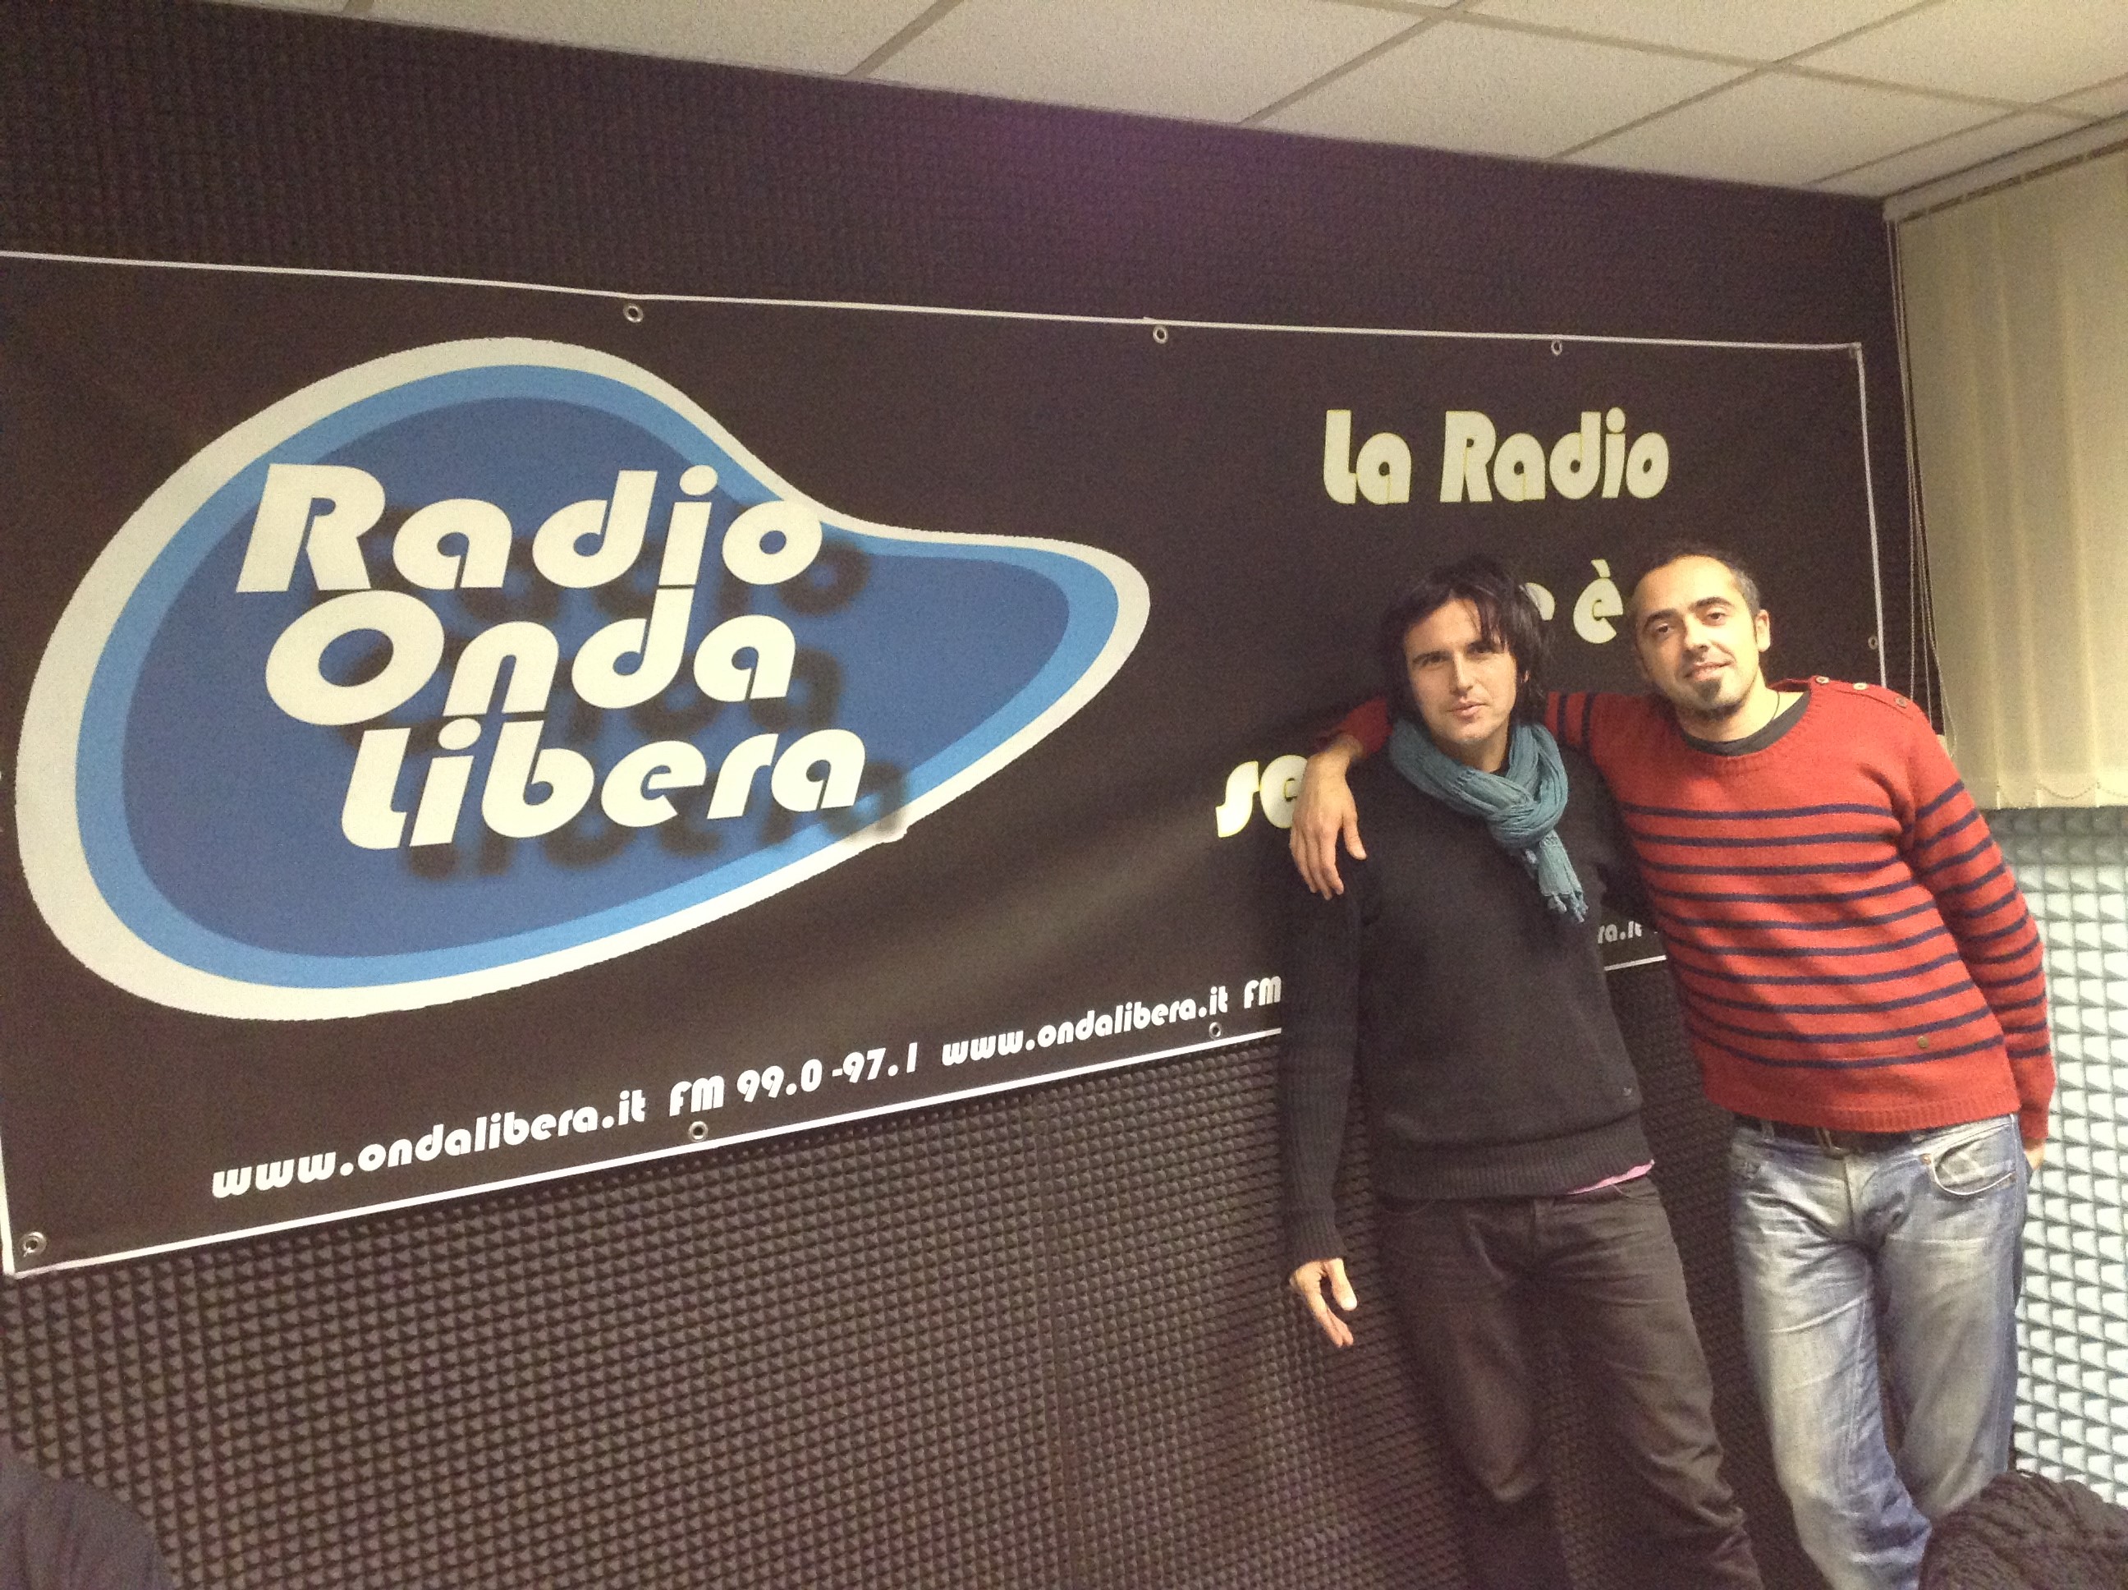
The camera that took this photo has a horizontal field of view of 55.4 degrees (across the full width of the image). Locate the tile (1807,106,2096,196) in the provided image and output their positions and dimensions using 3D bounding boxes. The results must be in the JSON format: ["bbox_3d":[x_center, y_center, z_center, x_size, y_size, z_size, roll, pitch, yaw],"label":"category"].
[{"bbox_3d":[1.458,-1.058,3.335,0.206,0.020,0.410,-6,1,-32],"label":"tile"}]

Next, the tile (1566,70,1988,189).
[{"bbox_3d":[1.113,-1.024,3.119,0.590,0.020,0.410,-6,1,-32],"label":"tile"}]

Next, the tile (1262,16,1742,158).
[{"bbox_3d":[0.606,-0.974,2.801,0.590,0.020,0.410,-6,1,-32],"label":"tile"}]

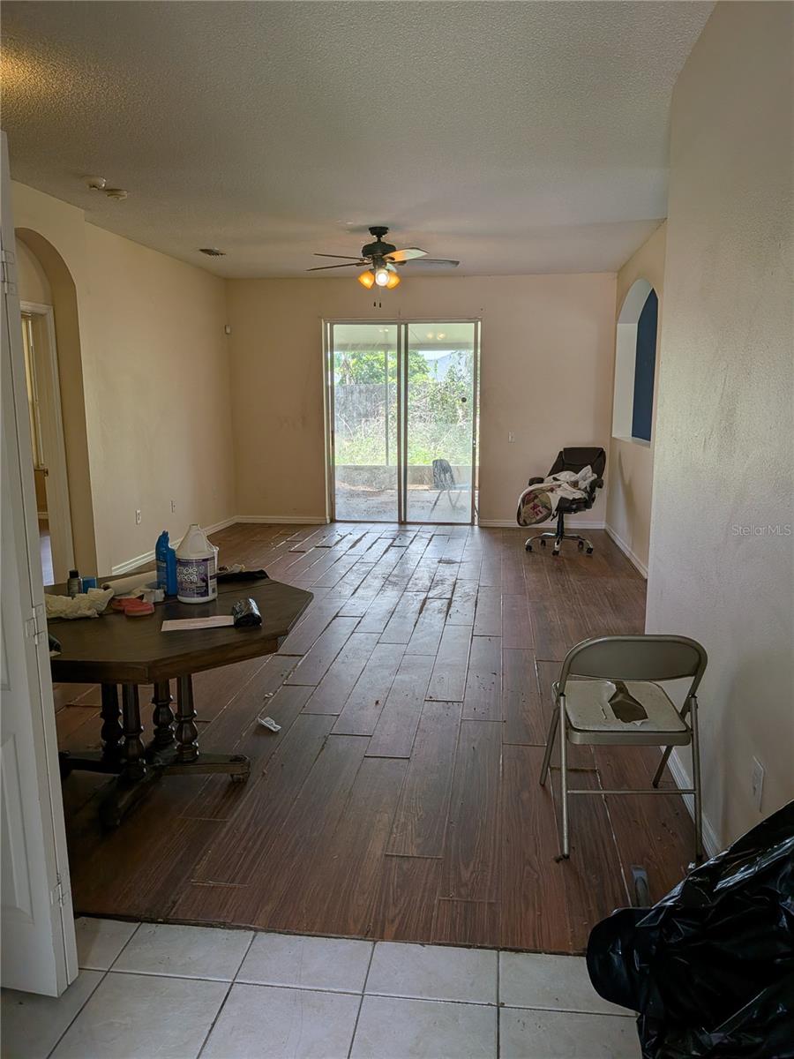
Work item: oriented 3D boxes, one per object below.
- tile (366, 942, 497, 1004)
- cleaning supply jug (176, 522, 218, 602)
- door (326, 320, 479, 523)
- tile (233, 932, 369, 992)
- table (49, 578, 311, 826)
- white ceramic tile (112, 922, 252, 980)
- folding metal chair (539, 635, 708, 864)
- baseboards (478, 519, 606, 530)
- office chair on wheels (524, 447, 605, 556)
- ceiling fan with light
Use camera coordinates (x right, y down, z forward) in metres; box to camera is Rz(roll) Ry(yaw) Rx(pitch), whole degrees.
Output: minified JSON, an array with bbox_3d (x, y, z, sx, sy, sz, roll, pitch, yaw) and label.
[{"bbox_3d":[0.095,1.152,1.907,0.332,0.010,0.181,1,10,7],"label":"tile"},{"bbox_3d":[-0.773,0.124,2.820,0.157,0.292,0.155,2,10,14],"label":"cleaning supply jug"},{"bbox_3d":[0.051,-1.247,8.619,1.820,2.420,0.110,1,10,8],"label":"door"},{"bbox_3d":[-0.240,1.148,1.946,0.335,0.010,0.181,1,10,7],"label":"tile"},{"bbox_3d":[-0.915,0.642,2.785,1.140,0.715,1.140,0,10,6],"label":"table"},{"bbox_3d":[-0.578,1.144,1.987,0.338,0.010,0.178,1,10,7],"label":"white ceramic tile"},{"bbox_3d":[0.767,0.655,2.525,0.460,0.750,0.480,0,10,2],"label":"folding metal chair"},{"bbox_3d":[1.679,-0.063,8.535,1.450,0.088,0.015,1,10,8],"label":"baseboards"},{"bbox_3d":[1.641,-0.293,7.199,0.670,1.000,0.700,7,12,35],"label":"office chair on wheels"},{"bbox_3d":[-0.112,-2.207,6.005,1.300,0.490,1.300,1,10,8],"label":"ceiling fan with light"}]

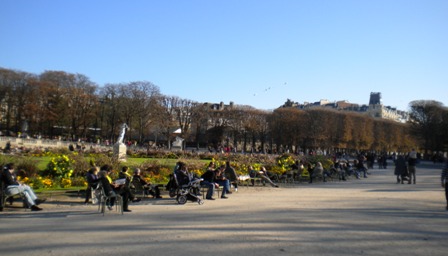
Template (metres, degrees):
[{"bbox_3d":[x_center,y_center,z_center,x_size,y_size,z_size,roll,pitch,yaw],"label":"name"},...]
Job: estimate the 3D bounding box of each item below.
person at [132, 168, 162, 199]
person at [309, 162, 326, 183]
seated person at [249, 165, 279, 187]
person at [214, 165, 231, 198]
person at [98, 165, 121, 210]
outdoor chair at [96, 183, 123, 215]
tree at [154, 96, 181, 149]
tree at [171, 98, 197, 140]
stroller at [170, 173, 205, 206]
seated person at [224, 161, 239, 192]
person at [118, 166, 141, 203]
[{"bbox_3d":[-2.587,1.867,15.320,1.000,1.060,0.580,1,-3,-15],"label":"person"},{"bbox_3d":[4.863,2.288,23.309,0.750,1.100,0.550,1,-3,-20],"label":"person"},{"bbox_3d":[1.780,2.153,20.412,1.200,1.050,0.570,0,-3,5],"label":"seated person"},{"bbox_3d":[-0.034,1.818,15.523,0.750,1.180,0.550,0,-3,0],"label":"person"},{"bbox_3d":[-3.027,1.598,12.080,0.750,1.240,0.550,1,-3,-15],"label":"person"},{"bbox_3d":[-2.937,1.771,11.670,0.600,0.850,0.570,1,-3,-15],"label":"outdoor chair"},{"bbox_3d":[-11.875,-1.205,95.211,6.000,11.600,6.000,0,-3,0],"label":"tree"},{"bbox_3d":[-8.475,-0.796,97.192,5.300,11.000,5.300,0,-3,0],"label":"tree"},{"bbox_3d":[-1.101,1.831,13.670,0.980,0.950,0.580,0,-3,0],"label":"stroller"},{"bbox_3d":[0.290,1.893,17.522,0.700,1.250,0.550,2,-4,-30],"label":"seated person"},{"bbox_3d":[-2.920,1.745,13.925,0.800,1.150,0.550,1,-3,-15],"label":"person"}]

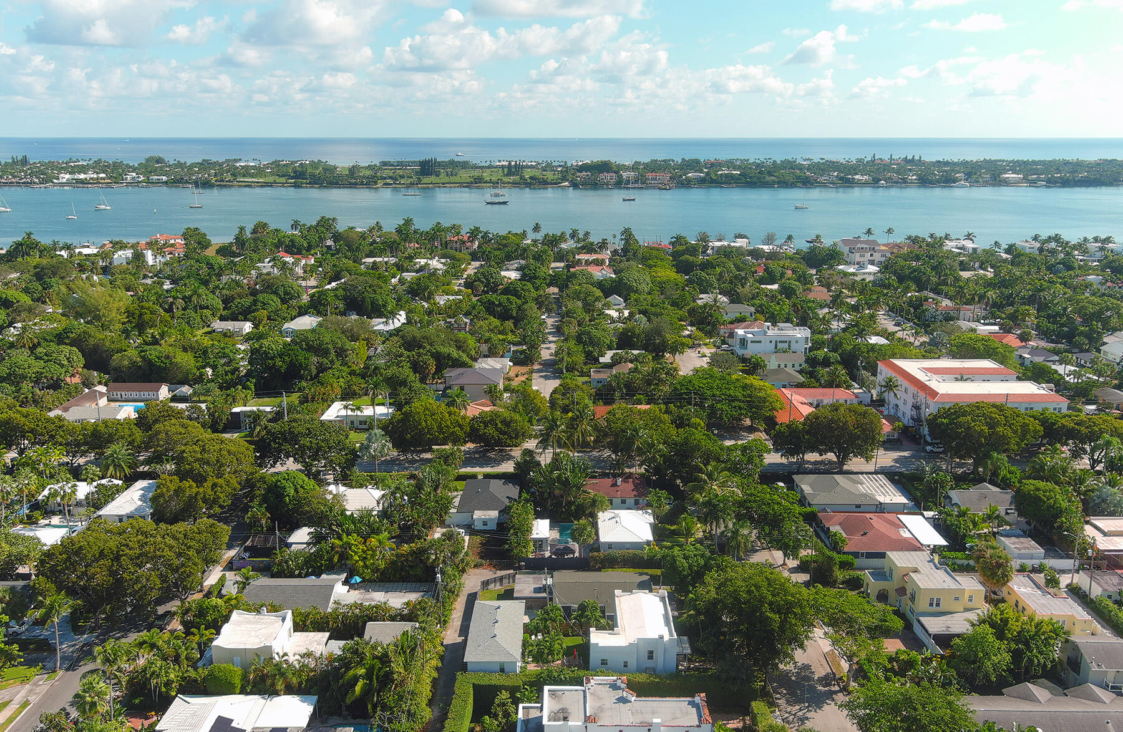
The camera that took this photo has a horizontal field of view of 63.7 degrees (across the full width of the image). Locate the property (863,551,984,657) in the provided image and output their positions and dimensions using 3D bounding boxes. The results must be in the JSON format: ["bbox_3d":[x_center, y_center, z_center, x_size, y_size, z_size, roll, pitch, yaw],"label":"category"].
[{"bbox_3d":[55.100,34.940,135.366,13.800,6.900,17.800,0,14,0],"label":"property"}]

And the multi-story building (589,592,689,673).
[{"bbox_3d":[9.391,35.991,123.251,11.383,5.000,13.449,0,14,0],"label":"multi-story building"}]

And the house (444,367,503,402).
[{"bbox_3d":[-22.805,4.627,239.421,14.217,8.000,12.156,0,14,0],"label":"house"}]

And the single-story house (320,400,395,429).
[{"bbox_3d":[-50.250,12.832,227.771,16.900,3.700,15.200,0,14,0],"label":"single-story house"}]

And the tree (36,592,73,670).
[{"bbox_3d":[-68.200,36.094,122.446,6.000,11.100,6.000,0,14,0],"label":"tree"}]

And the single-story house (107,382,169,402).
[{"bbox_3d":[-112.409,6.536,240.030,13.943,4.000,6.025,0,14,0],"label":"single-story house"}]

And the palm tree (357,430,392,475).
[{"bbox_3d":[-37.644,17.712,184.013,7.000,10.200,7.000,0,14,0],"label":"palm tree"}]

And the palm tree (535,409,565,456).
[{"bbox_3d":[-1.400,16.959,191.042,7.300,14.000,7.300,0,14,0],"label":"palm tree"}]

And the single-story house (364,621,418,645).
[{"bbox_3d":[-22.550,36.879,122.004,6.801,3.900,6.600,0,14,0],"label":"single-story house"}]

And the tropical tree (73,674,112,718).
[{"bbox_3d":[-58.100,41.377,112.343,4.800,5.900,4.800,0,14,0],"label":"tropical tree"}]

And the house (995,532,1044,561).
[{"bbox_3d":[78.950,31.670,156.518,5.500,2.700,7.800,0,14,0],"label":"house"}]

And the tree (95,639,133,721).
[{"bbox_3d":[-52.642,37.298,106.742,4.600,10.676,4.600,0,14,0],"label":"tree"}]

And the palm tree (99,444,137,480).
[{"bbox_3d":[-92.500,20.494,188.337,7.500,8.500,7.500,0,14,0],"label":"palm tree"}]

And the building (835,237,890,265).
[{"bbox_3d":[170.900,-64.413,509.511,22.800,13.000,19.000,0,14,0],"label":"building"}]

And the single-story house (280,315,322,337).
[{"bbox_3d":[-90.701,-14.162,319.271,11.470,4.700,17.888,0,14,0],"label":"single-story house"}]

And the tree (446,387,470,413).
[{"bbox_3d":[-25.131,9.249,220.005,5.900,8.700,5.900,0,14,0],"label":"tree"}]

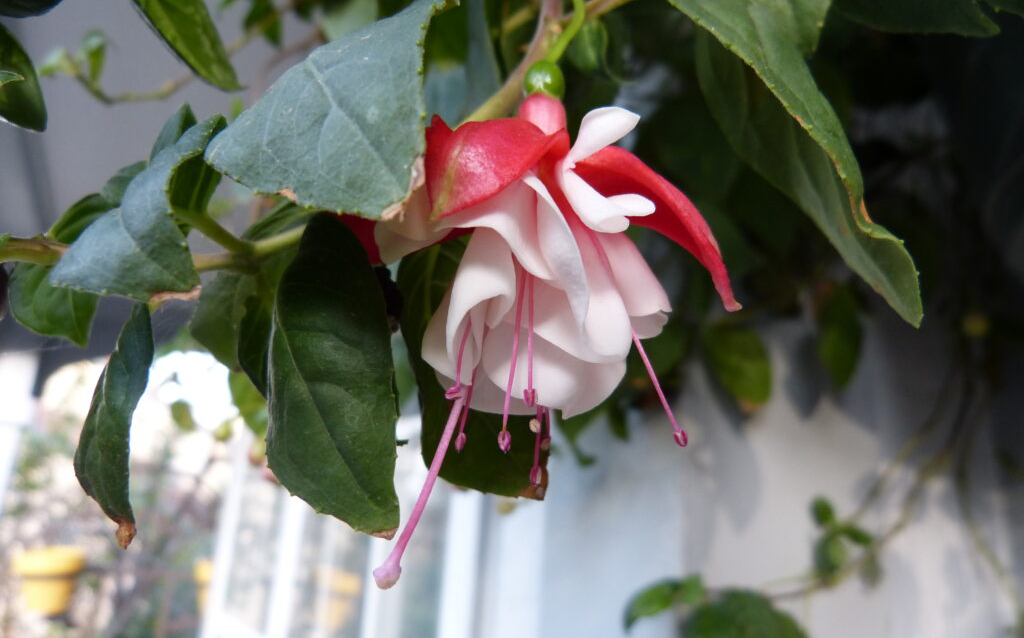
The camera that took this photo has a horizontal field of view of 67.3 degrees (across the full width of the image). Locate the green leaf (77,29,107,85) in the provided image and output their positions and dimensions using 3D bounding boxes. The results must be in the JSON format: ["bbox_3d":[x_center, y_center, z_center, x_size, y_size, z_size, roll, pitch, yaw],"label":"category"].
[{"bbox_3d":[-0.148,-0.092,0.270,0.011,0.020,0.011,8,-17,-15],"label":"green leaf"}]

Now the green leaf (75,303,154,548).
[{"bbox_3d":[-0.087,0.023,0.168,0.019,0.053,0.016,7,-17,-13],"label":"green leaf"}]

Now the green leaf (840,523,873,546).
[{"bbox_3d":[0.193,0.120,0.430,0.021,0.013,0.006,26,-51,9],"label":"green leaf"}]

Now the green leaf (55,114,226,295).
[{"bbox_3d":[-0.079,-0.023,0.163,0.036,0.037,0.026,7,-17,-13],"label":"green leaf"}]

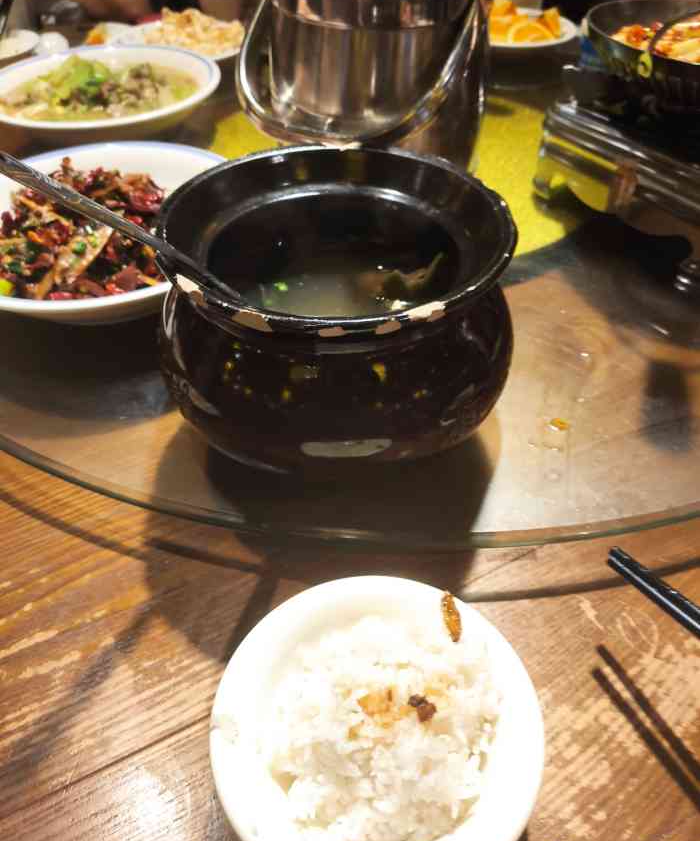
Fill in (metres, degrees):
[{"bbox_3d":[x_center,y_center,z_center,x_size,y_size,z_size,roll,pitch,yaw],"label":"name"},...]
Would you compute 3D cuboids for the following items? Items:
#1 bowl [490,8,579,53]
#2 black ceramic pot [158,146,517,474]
[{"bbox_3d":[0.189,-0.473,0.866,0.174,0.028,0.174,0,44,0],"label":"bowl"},{"bbox_3d":[-0.006,-0.056,0.373,0.184,0.112,0.184,0,44,0],"label":"black ceramic pot"}]

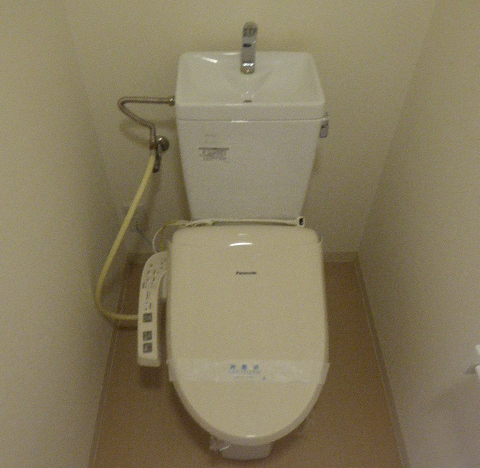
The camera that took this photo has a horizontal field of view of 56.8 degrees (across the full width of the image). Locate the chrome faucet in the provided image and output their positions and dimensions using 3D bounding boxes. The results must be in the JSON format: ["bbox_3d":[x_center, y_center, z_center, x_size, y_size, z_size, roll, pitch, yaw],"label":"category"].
[{"bbox_3d":[0.019,-0.428,1.037,0.034,0.128,0.080,0,48,-1],"label":"chrome faucet"}]

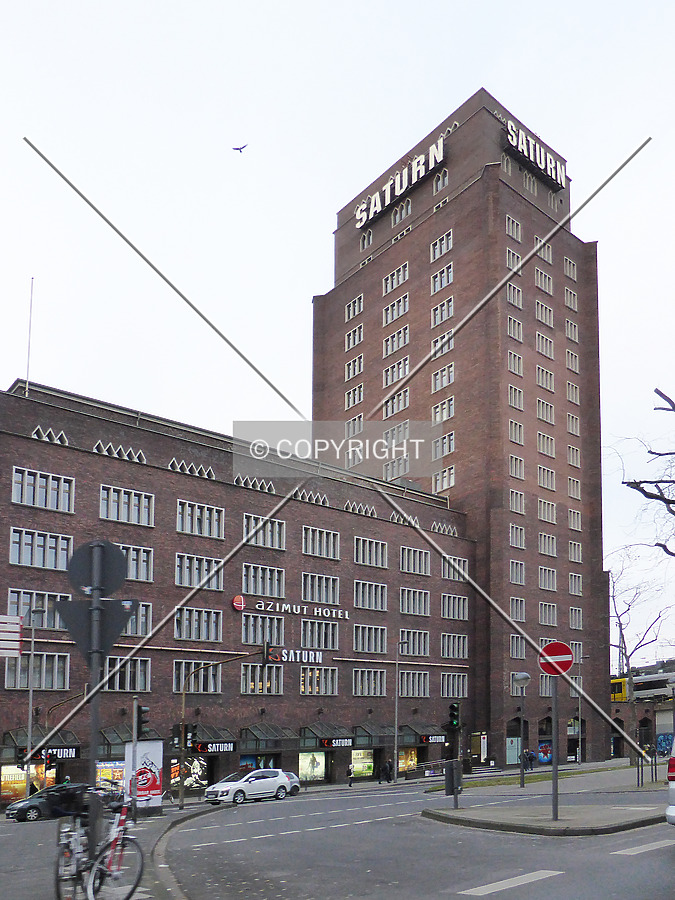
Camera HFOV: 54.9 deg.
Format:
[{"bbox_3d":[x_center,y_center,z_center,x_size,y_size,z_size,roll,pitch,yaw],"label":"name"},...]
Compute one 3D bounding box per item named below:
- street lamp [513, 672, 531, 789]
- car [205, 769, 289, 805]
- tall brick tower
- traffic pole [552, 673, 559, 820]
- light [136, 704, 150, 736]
[{"bbox_3d":[6.490,9.846,23.000,0.570,3.800,0.570,0,-19,0],"label":"street lamp"},{"bbox_3d":[-4.856,18.196,35.300,4.370,1.640,1.830,14,-24,-36],"label":"car"},{"bbox_3d":[11.910,-2.710,76.680,15.800,67.100,30.500,9,-15,-35],"label":"tall brick tower"},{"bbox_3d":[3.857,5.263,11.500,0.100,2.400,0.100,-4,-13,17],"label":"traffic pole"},{"bbox_3d":[-5.222,7.294,17.500,0.350,0.860,0.290,10,-21,-26],"label":"light"}]

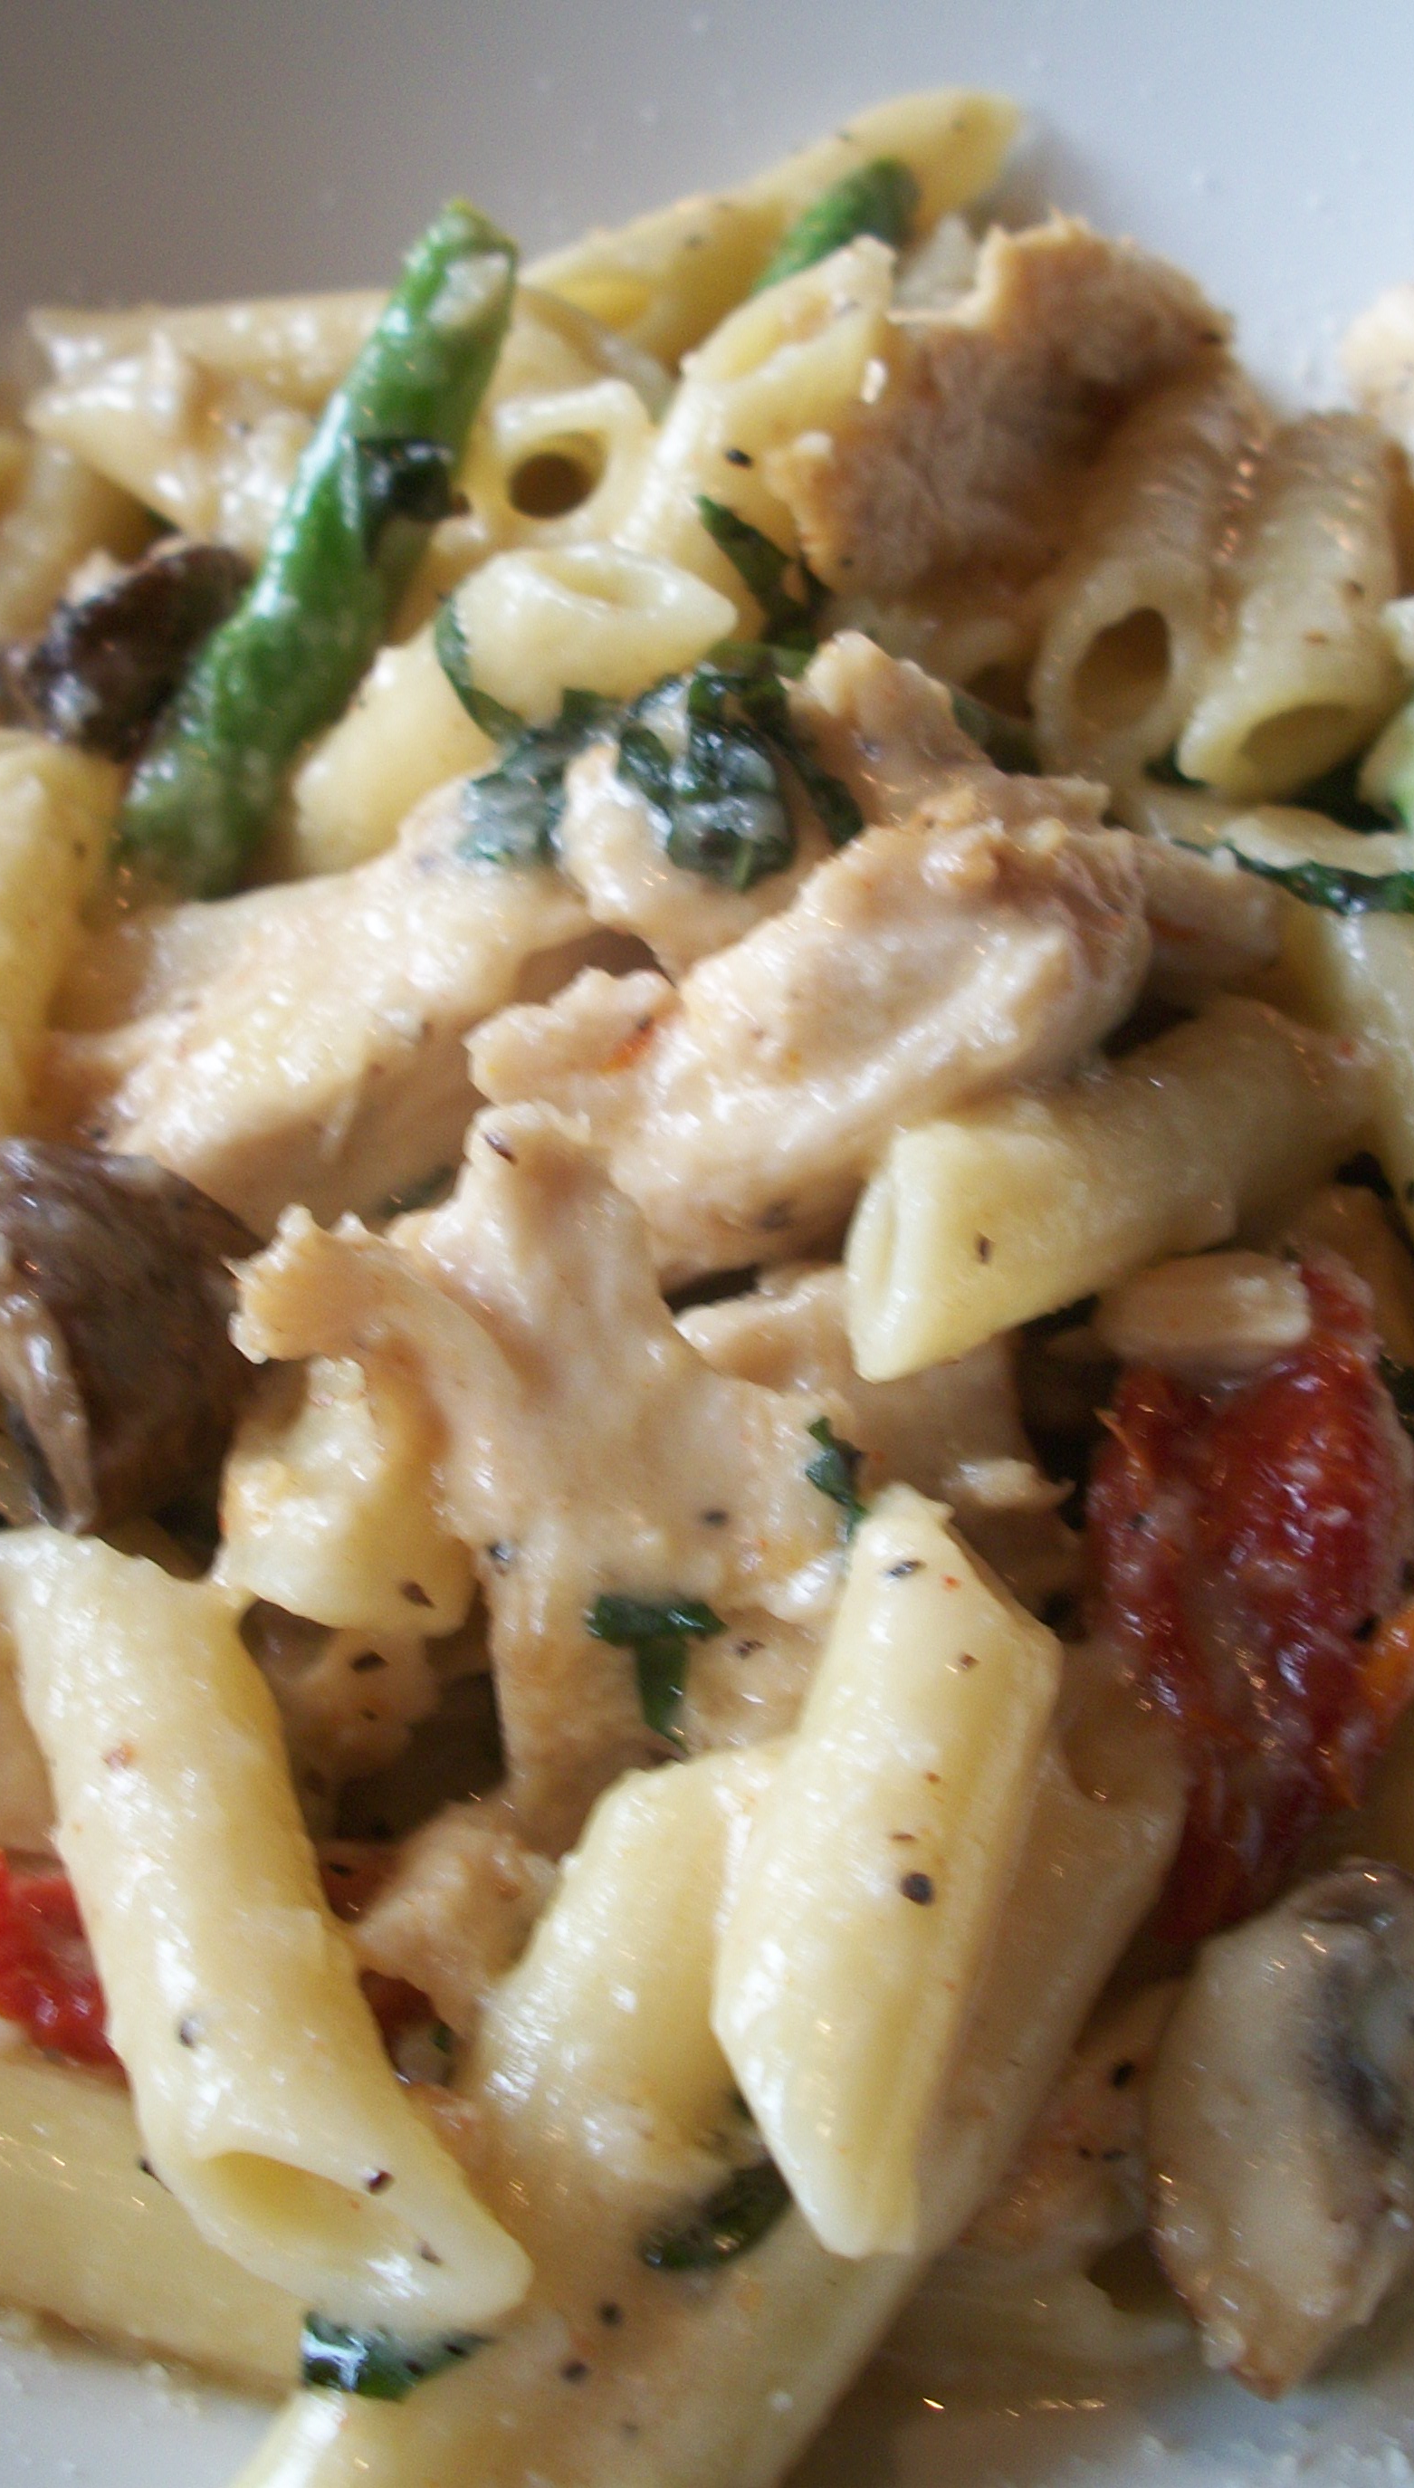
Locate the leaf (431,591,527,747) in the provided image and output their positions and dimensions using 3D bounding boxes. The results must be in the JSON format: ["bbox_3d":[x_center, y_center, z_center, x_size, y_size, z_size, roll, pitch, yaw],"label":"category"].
[{"bbox_3d":[-0.014,-0.036,0.208,0.004,0.003,0.010,-21,72,-7],"label":"leaf"}]

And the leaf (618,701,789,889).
[{"bbox_3d":[0.000,-0.027,0.203,0.011,0.005,0.011,0,70,0],"label":"leaf"}]

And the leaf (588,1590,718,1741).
[{"bbox_3d":[-0.003,0.022,0.178,0.007,0.003,0.008,0,65,0],"label":"leaf"}]

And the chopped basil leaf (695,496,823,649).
[{"bbox_3d":[0.003,-0.044,0.217,0.004,0.003,0.012,-37,78,-9],"label":"chopped basil leaf"}]

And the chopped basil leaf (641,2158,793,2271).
[{"bbox_3d":[0.001,0.047,0.162,0.008,0.003,0.004,-25,54,-19],"label":"chopped basil leaf"}]

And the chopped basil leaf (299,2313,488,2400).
[{"bbox_3d":[-0.015,0.052,0.157,0.009,0.003,0.005,-2,50,-2],"label":"chopped basil leaf"}]

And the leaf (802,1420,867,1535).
[{"bbox_3d":[0.007,0.013,0.181,0.003,0.002,0.006,-18,67,-8],"label":"leaf"}]

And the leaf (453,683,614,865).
[{"bbox_3d":[-0.010,-0.028,0.204,0.010,0.004,0.011,0,65,0],"label":"leaf"}]

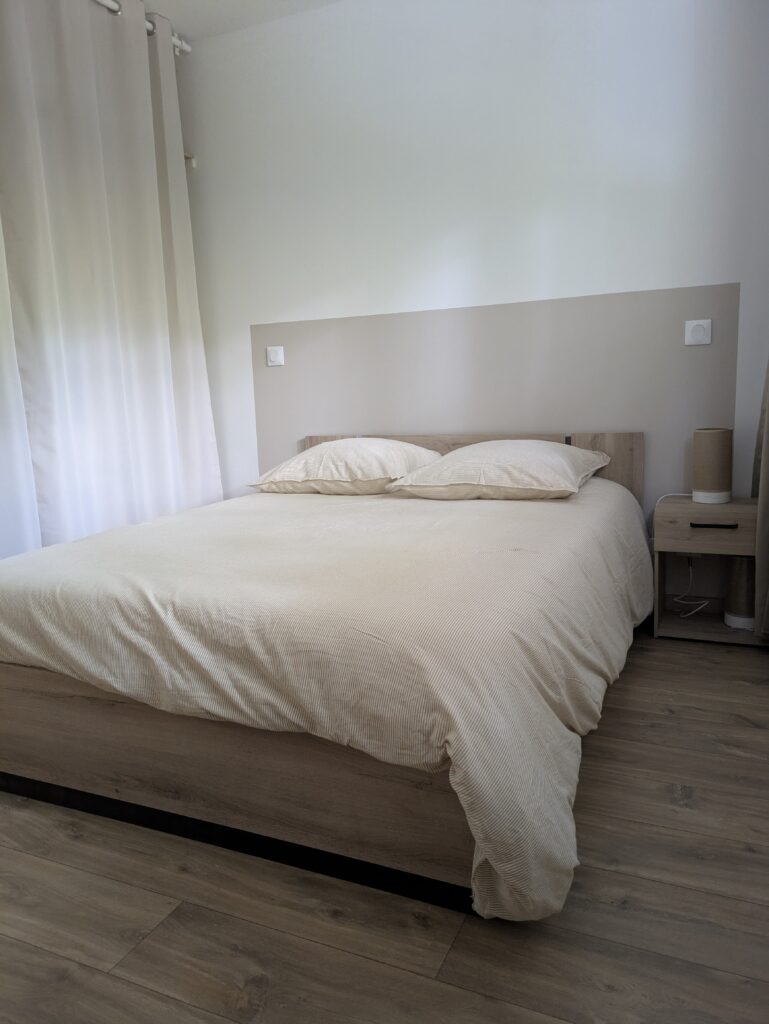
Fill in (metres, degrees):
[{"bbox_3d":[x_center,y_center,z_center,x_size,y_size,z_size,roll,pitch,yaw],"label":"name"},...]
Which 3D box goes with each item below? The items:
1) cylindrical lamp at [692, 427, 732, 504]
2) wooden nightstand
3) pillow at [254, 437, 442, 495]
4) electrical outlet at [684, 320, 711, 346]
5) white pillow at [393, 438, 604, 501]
[{"bbox_3d":[1.146,-0.162,2.583,0.124,0.248,0.124,2,9,24],"label":"cylindrical lamp"},{"bbox_3d":[1.175,0.201,2.652,0.362,0.490,0.230,2,9,24],"label":"wooden nightstand"},{"bbox_3d":[-0.075,-0.181,2.785,0.630,0.175,0.580,2,9,24],"label":"pillow"},{"bbox_3d":[1.133,-0.648,2.672,0.085,0.085,0.013,2,9,24],"label":"electrical outlet"},{"bbox_3d":[0.404,-0.159,2.546,0.640,0.175,0.600,2,9,24],"label":"white pillow"}]

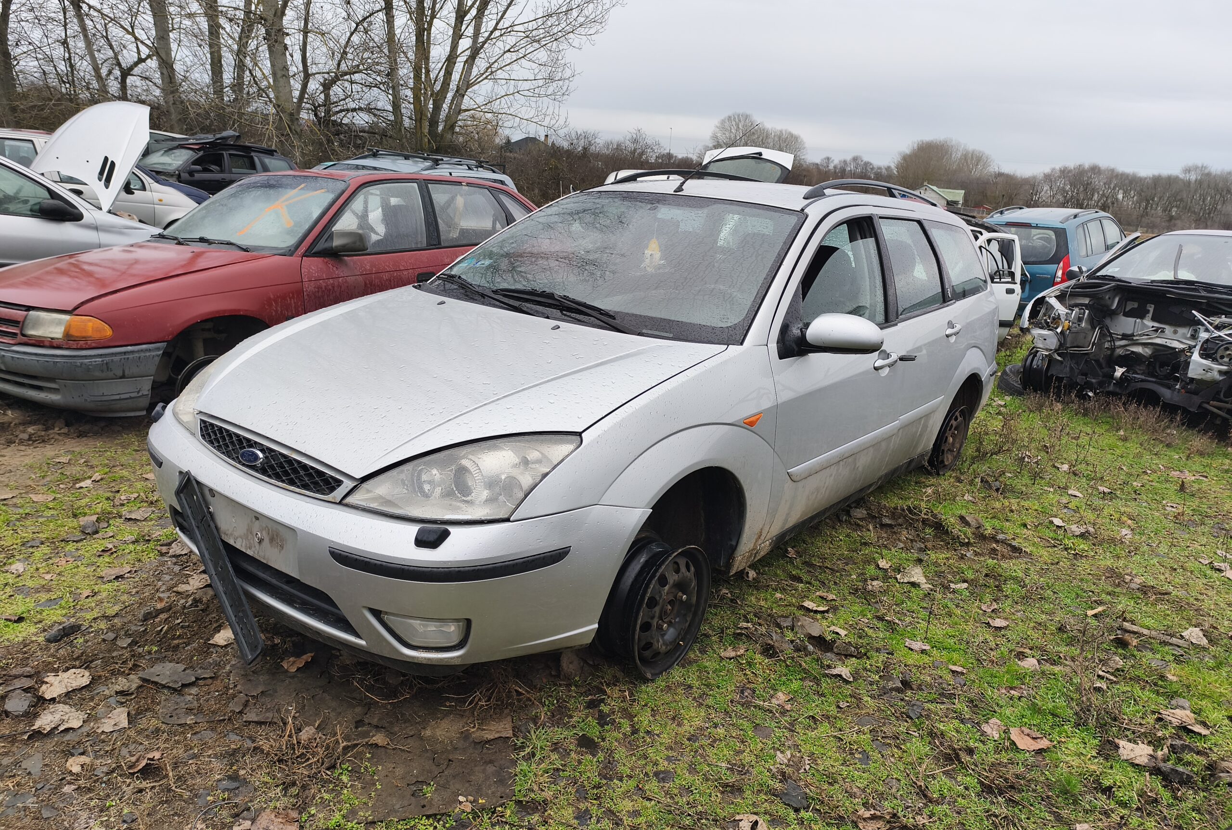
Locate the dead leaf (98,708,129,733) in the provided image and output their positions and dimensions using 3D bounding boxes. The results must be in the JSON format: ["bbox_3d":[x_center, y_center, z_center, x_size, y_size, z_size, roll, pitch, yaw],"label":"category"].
[{"bbox_3d":[-1.188,0.722,1.936,0.062,0.020,0.090,-5,17,-29],"label":"dead leaf"}]

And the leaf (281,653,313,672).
[{"bbox_3d":[-0.882,0.683,2.263,0.084,0.025,0.081,-1,16,-19],"label":"leaf"}]

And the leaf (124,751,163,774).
[{"bbox_3d":[-1.089,0.798,1.891,0.076,0.035,0.069,-8,19,-36],"label":"leaf"}]

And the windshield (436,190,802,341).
[{"bbox_3d":[-0.015,-0.630,3.099,1.470,0.130,0.910,15,48,36],"label":"windshield"}]

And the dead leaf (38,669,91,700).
[{"bbox_3d":[-1.450,0.708,2.155,0.109,0.020,0.135,-3,17,-24],"label":"dead leaf"}]

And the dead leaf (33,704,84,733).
[{"bbox_3d":[-1.302,0.717,1.928,0.102,0.025,0.126,1,15,-11],"label":"dead leaf"}]

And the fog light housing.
[{"bbox_3d":[-0.427,0.486,1.873,0.225,0.090,0.090,10,16,20],"label":"fog light housing"}]

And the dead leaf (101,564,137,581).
[{"bbox_3d":[-1.613,0.509,2.636,0.072,0.020,0.099,11,16,25],"label":"dead leaf"}]

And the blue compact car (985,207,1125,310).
[{"bbox_3d":[6.636,-2.288,12.409,1.700,1.540,4.300,17,20,42],"label":"blue compact car"}]

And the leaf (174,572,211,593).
[{"bbox_3d":[-1.395,0.557,2.712,0.078,0.020,0.136,5,15,3],"label":"leaf"}]

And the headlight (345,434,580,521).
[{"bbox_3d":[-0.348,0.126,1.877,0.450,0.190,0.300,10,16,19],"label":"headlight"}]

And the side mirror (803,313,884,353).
[{"bbox_3d":[0.745,-0.266,2.683,0.245,0.130,0.135,16,18,35],"label":"side mirror"}]

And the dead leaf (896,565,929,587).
[{"bbox_3d":[1.130,0.615,3.127,0.120,0.035,0.140,10,16,19],"label":"dead leaf"}]

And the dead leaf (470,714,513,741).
[{"bbox_3d":[-0.315,0.807,2.098,0.113,0.012,0.089,0,16,-15],"label":"dead leaf"}]

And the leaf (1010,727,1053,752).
[{"bbox_3d":[1.108,0.870,2.204,0.112,0.025,0.094,-1,16,-18],"label":"leaf"}]

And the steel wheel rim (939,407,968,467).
[{"bbox_3d":[1.753,0.120,4.418,0.152,0.396,0.396,19,21,35],"label":"steel wheel rim"}]

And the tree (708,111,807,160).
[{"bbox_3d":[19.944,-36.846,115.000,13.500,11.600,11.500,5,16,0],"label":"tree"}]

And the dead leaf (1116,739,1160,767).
[{"bbox_3d":[1.390,0.900,2.182,0.104,0.022,0.109,9,16,14],"label":"dead leaf"}]

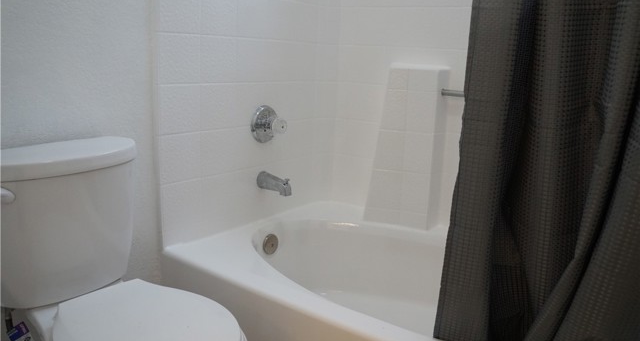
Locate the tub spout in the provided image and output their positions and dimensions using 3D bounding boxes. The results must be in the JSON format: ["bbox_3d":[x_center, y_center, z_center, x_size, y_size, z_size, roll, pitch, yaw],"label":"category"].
[{"bbox_3d":[-0.162,0.054,1.810,0.145,0.075,0.064,12,16,35],"label":"tub spout"}]

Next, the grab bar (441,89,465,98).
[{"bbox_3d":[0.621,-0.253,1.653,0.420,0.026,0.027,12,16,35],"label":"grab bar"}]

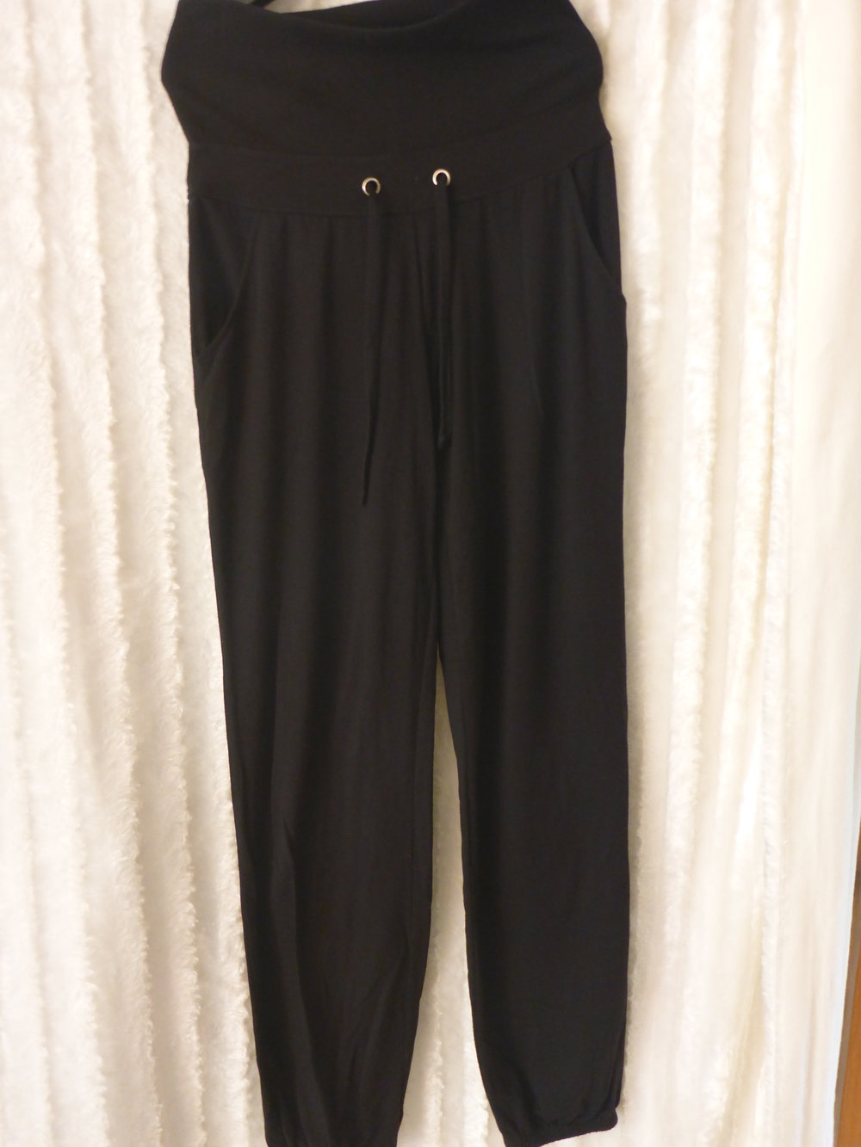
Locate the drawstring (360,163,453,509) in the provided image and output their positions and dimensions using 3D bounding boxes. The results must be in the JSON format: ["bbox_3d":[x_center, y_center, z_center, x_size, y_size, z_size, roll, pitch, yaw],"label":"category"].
[{"bbox_3d":[-0.024,-0.219,0.880,0.087,0.311,0.024,0,10,0],"label":"drawstring"}]

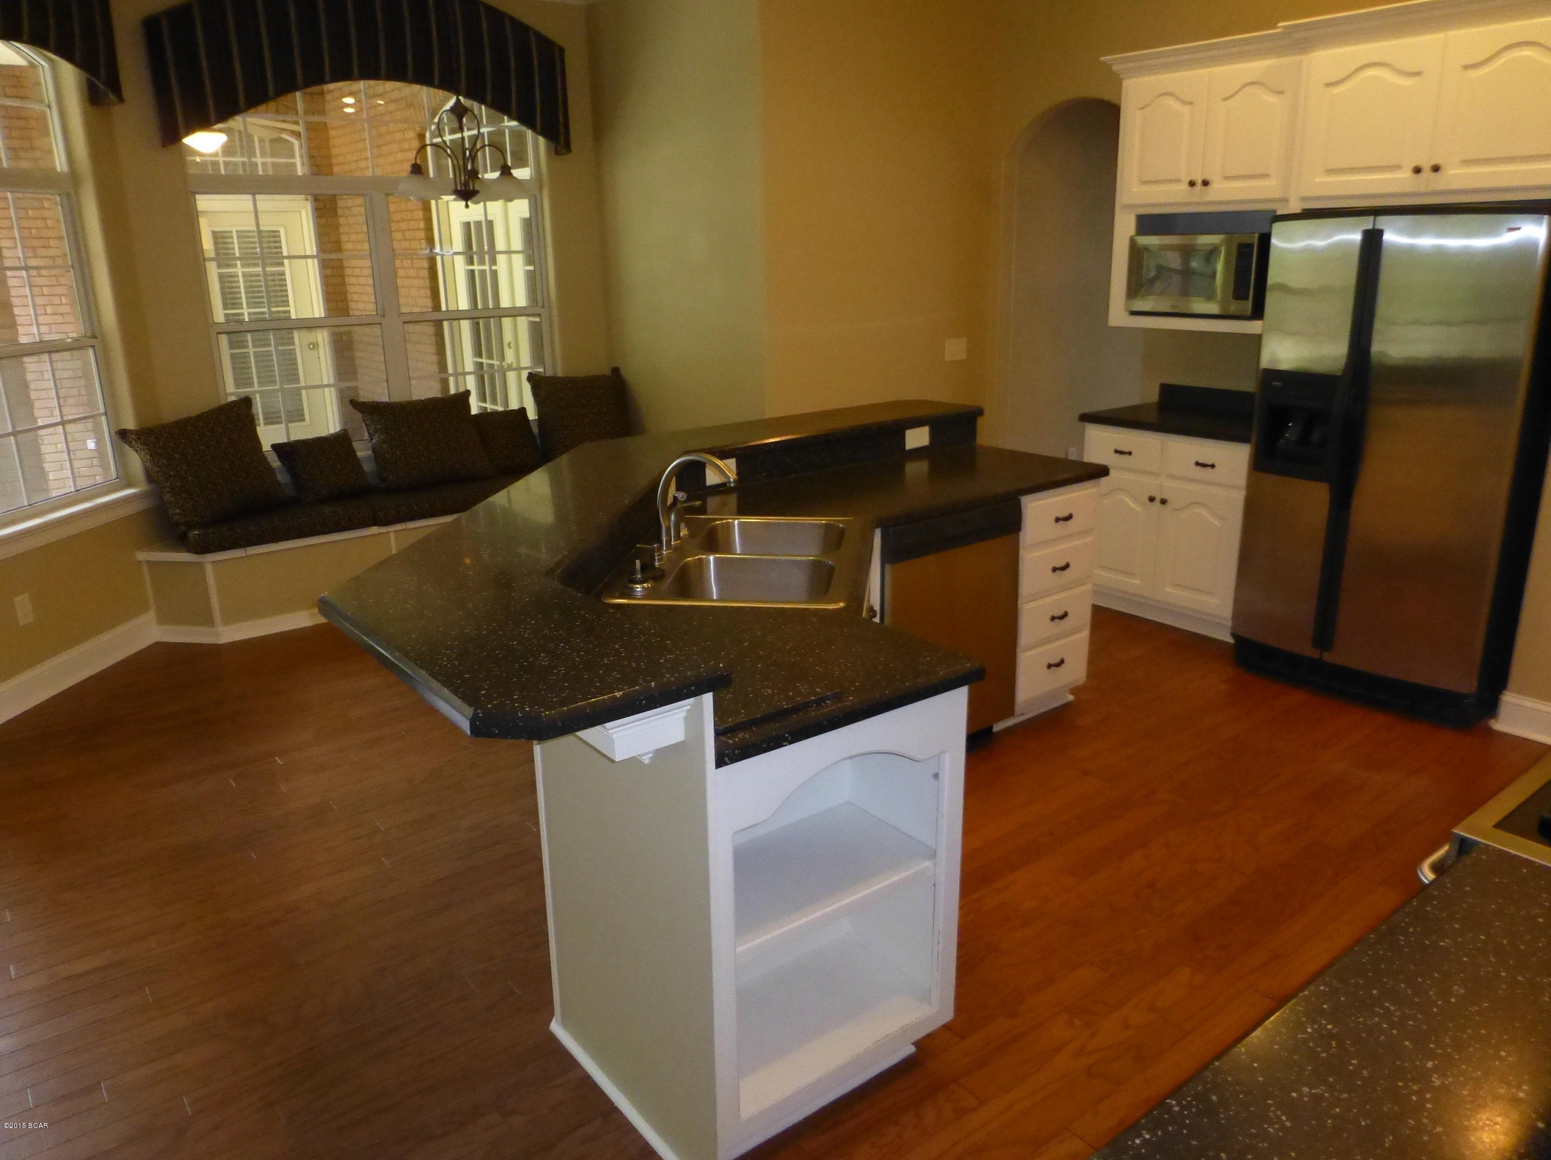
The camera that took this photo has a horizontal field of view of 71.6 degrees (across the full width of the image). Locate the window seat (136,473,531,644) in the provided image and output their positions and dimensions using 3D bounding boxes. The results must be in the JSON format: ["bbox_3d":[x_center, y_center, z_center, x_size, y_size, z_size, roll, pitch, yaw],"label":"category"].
[{"bbox_3d":[-1.843,-0.196,5.602,2.570,0.520,0.490,-13,20,-34],"label":"window seat"}]

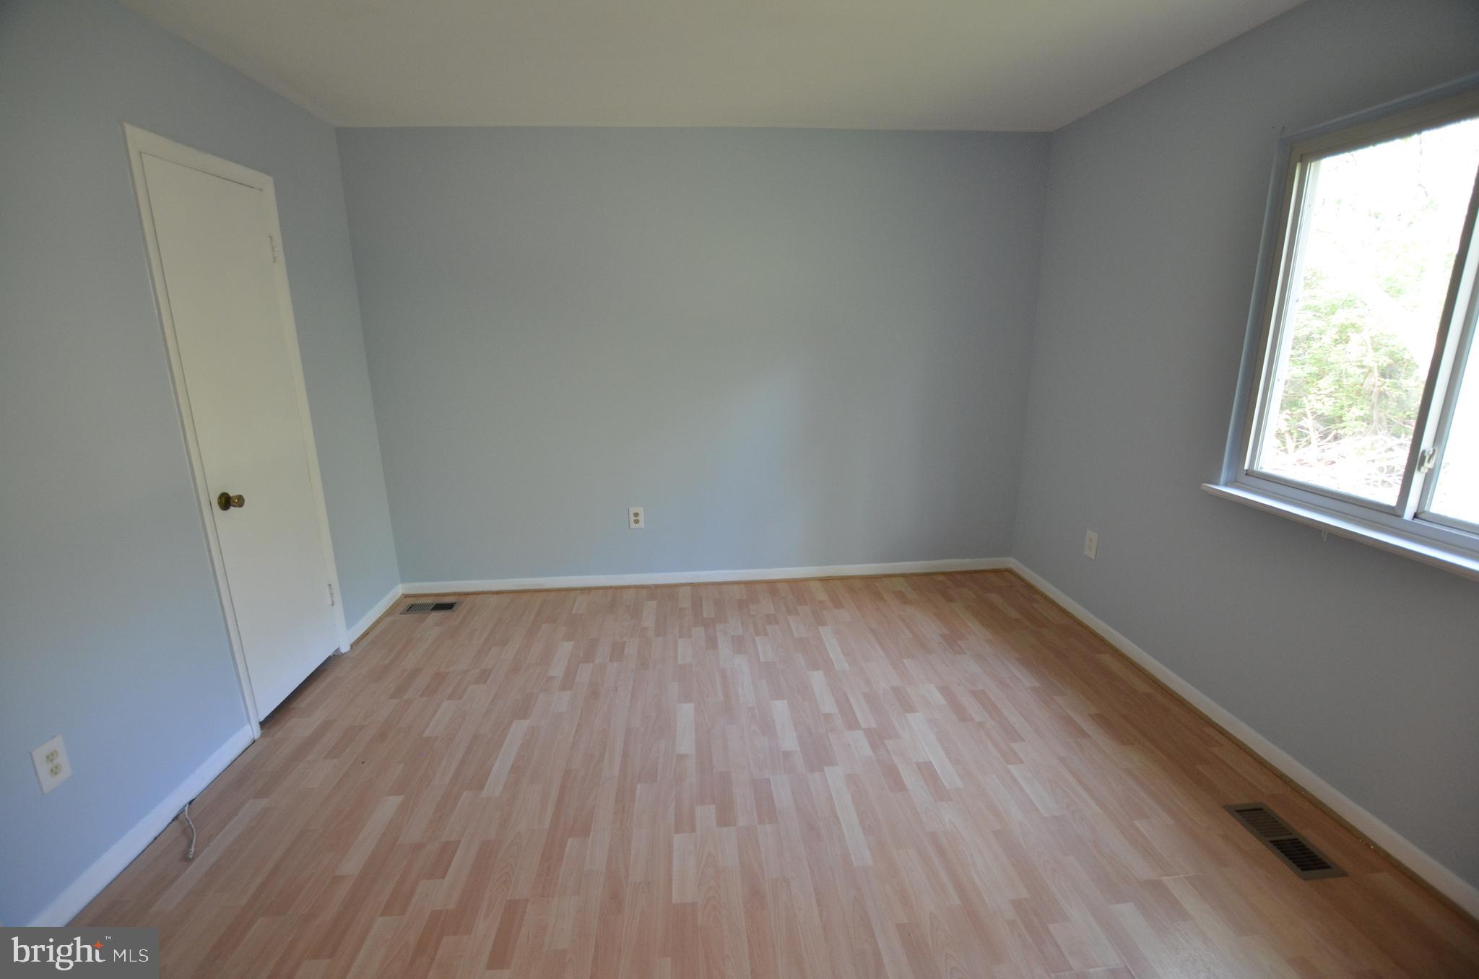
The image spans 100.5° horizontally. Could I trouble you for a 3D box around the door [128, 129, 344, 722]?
[{"bbox_3d":[-1.904,-0.170,2.445,0.050,2.061,0.631,-2,15,-4],"label":"door"}]

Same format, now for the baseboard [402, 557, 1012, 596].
[{"bbox_3d":[-0.124,0.529,3.753,3.691,0.075,0.018,-2,15,-4],"label":"baseboard"}]

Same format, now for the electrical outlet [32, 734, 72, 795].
[{"bbox_3d":[-1.805,0.723,1.617,0.010,0.120,0.077,-2,15,-4],"label":"electrical outlet"}]

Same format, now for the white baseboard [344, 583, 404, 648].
[{"bbox_3d":[-1.933,0.668,3.318,0.018,0.075,0.621,-2,15,-4],"label":"white baseboard"}]

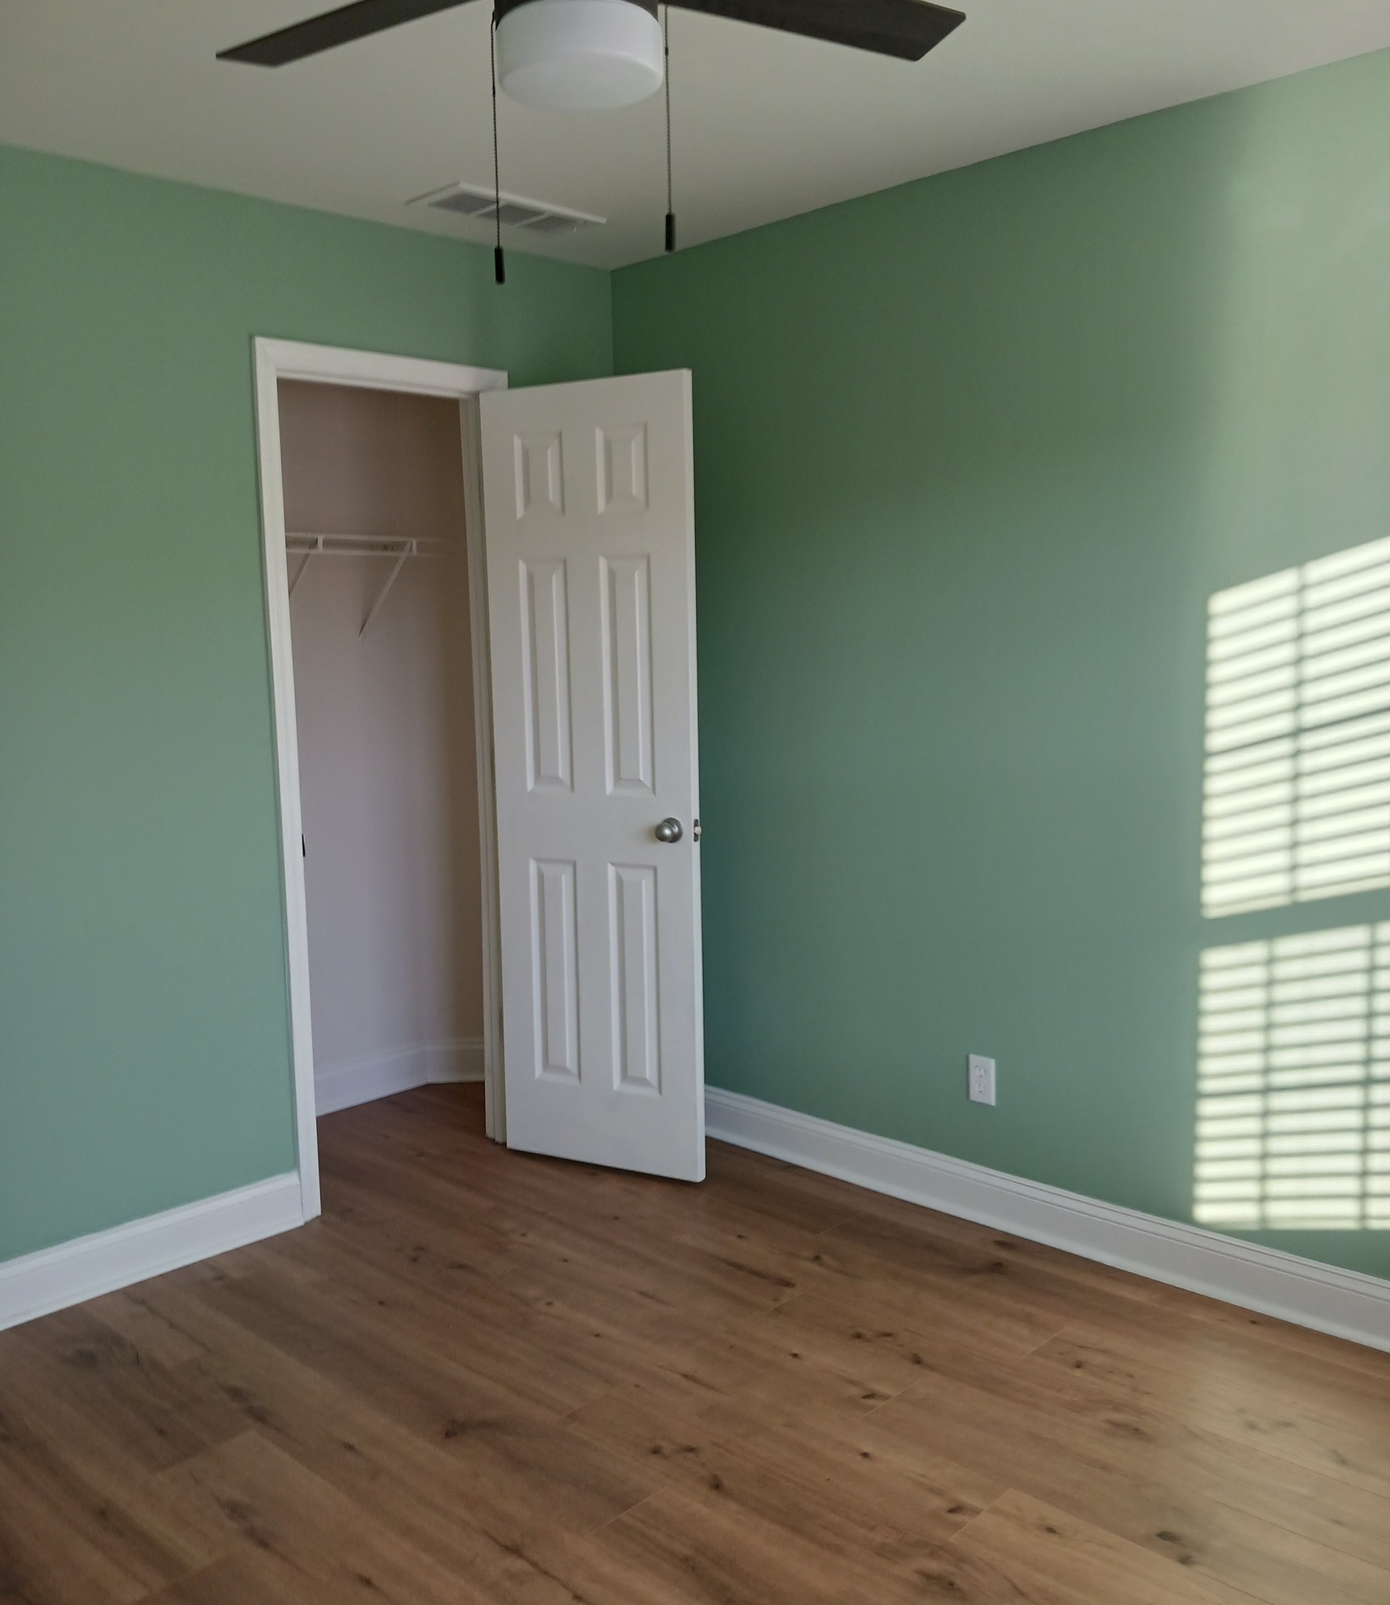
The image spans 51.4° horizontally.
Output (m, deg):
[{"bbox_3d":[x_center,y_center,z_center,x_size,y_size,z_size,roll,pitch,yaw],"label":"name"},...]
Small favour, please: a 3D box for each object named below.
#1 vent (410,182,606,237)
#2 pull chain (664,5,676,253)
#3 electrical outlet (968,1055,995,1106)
[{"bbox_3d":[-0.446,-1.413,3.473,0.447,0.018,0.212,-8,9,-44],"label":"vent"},{"bbox_3d":[-0.032,-0.804,1.717,0.012,0.292,0.012,-1,7,0],"label":"pull chain"},{"bbox_3d":[0.684,0.659,3.431,0.010,0.114,0.071,-8,9,-44],"label":"electrical outlet"}]

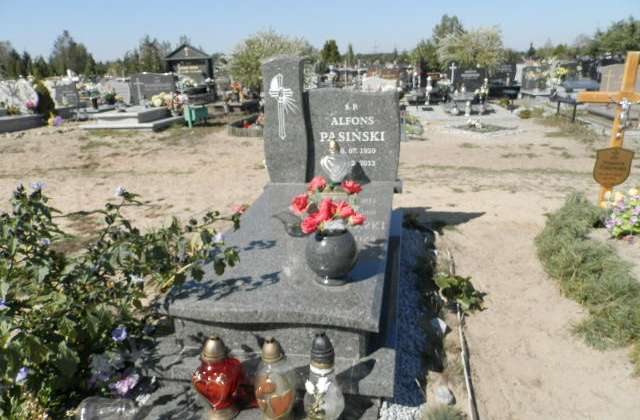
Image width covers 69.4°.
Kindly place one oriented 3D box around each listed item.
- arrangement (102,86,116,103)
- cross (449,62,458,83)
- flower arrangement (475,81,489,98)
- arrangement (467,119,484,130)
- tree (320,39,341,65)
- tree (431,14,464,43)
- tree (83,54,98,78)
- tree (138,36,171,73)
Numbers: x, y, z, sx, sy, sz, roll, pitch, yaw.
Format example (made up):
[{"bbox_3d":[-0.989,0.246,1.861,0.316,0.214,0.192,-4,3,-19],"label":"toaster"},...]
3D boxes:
[{"bbox_3d":[-6.360,-3.497,14.052,0.426,0.499,0.426,-9,19,-22],"label":"arrangement"},{"bbox_3d":[3.639,-3.735,12.600,0.260,0.570,0.060,2,18,11],"label":"cross"},{"bbox_3d":[4.088,-3.057,11.700,0.350,0.440,0.330,2,18,11],"label":"flower arrangement"},{"bbox_3d":[3.230,-1.786,9.600,0.360,0.200,0.300,2,18,11],"label":"arrangement"},{"bbox_3d":[0.975,-12.244,38.069,1.565,3.381,1.565,-1,17,2],"label":"tree"},{"bbox_3d":[10.061,-12.911,36.727,2.700,4.856,2.600,2,18,11],"label":"tree"},{"bbox_3d":[-19.138,-11.691,39.014,1.351,2.720,1.351,-9,19,-24],"label":"tree"},{"bbox_3d":[-14.278,-13.209,40.621,2.500,4.149,2.400,2,18,11],"label":"tree"}]

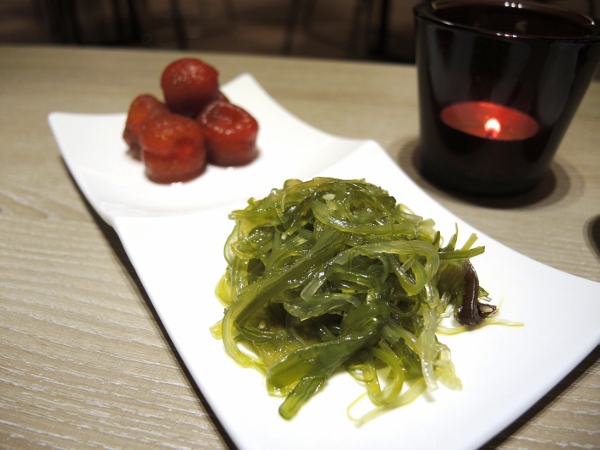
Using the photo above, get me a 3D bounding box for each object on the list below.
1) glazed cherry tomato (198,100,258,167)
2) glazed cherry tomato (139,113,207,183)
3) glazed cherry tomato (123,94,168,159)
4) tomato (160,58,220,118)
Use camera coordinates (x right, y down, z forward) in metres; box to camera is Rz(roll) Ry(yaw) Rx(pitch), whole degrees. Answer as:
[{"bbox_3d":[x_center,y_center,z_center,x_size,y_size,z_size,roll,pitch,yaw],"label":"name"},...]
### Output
[{"bbox_3d":[-0.029,-0.038,0.200,0.025,0.023,0.025,1,35,0],"label":"glazed cherry tomato"},{"bbox_3d":[-0.049,-0.030,0.187,0.026,0.025,0.026,1,35,0],"label":"glazed cherry tomato"},{"bbox_3d":[-0.064,-0.041,0.204,0.023,0.025,0.023,1,35,0],"label":"glazed cherry tomato"},{"bbox_3d":[-0.046,-0.057,0.203,0.025,0.025,0.025,1,35,0],"label":"tomato"}]

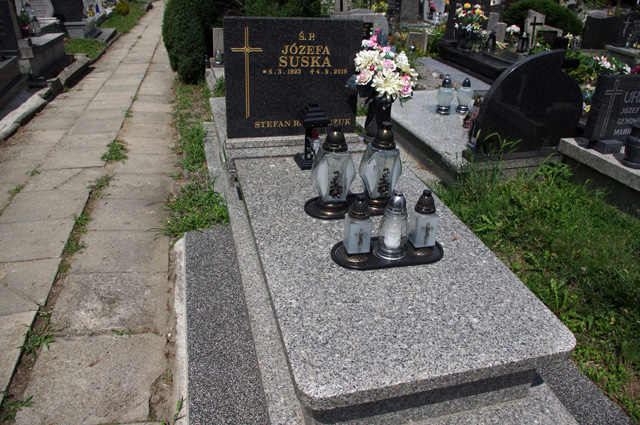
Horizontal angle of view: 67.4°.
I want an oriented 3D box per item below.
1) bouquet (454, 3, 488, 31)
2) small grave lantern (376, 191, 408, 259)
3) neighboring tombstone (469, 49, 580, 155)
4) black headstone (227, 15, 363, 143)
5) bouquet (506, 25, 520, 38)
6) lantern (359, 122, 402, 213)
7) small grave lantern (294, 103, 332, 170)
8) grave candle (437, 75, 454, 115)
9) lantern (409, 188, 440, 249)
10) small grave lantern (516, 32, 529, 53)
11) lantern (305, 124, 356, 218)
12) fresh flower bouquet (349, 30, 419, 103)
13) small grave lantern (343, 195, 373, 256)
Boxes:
[{"bbox_3d":[2.054,-2.644,6.500,0.400,0.380,0.360,-4,27,-16],"label":"bouquet"},{"bbox_3d":[0.287,0.034,1.800,0.115,0.260,0.115,-5,29,-15],"label":"small grave lantern"},{"bbox_3d":[1.237,-0.652,2.792,0.650,0.600,0.080,-4,27,-16],"label":"neighboring tombstone"},{"bbox_3d":[-0.150,-0.764,2.751,0.771,0.642,0.080,-5,26,-15],"label":"black headstone"},{"bbox_3d":[4.239,-3.965,10.503,0.310,0.300,0.290,11,27,18],"label":"bouquet"},{"bbox_3d":[0.270,-0.206,2.053,0.168,0.367,0.168,-4,29,-16],"label":"lantern"},{"bbox_3d":[-0.030,-0.392,2.412,0.145,0.316,0.145,-4,29,-16],"label":"small grave lantern"},{"bbox_3d":[1.138,-1.062,4.310,0.145,0.310,0.145,-5,26,-15],"label":"grave candle"},{"bbox_3d":[0.404,0.018,1.832,0.083,0.216,0.083,-4,28,-15],"label":"lantern"},{"bbox_3d":[3.041,-2.553,7.200,0.140,0.300,0.140,-4,27,-16],"label":"small grave lantern"},{"bbox_3d":[0.070,-0.185,1.991,0.172,0.362,0.172,-4,29,-16],"label":"lantern"},{"bbox_3d":[0.363,-0.829,2.740,0.380,0.370,0.330,-5,26,-15],"label":"fresh flower bouquet"},{"bbox_3d":[0.140,0.038,1.764,0.086,0.209,0.086,-5,29,-16],"label":"small grave lantern"}]

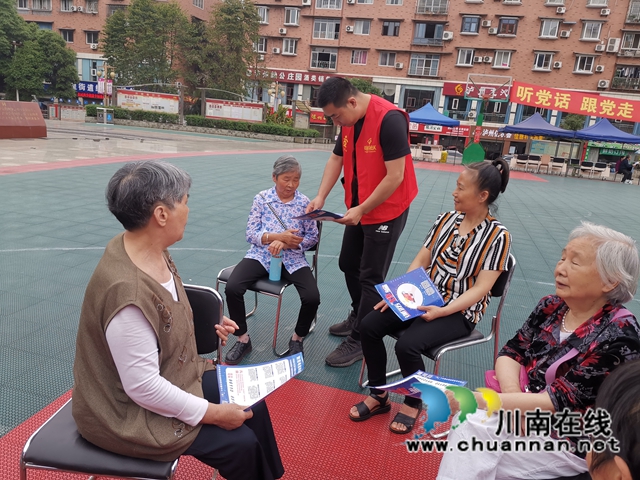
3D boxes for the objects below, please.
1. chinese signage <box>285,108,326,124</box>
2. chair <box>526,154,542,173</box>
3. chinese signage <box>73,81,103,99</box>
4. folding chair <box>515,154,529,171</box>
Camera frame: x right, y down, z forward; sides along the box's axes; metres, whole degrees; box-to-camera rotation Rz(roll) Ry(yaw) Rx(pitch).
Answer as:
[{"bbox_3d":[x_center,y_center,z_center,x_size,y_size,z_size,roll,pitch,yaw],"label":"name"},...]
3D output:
[{"bbox_3d":[-1.429,-12.649,51.139,4.496,1.238,0.200,7,13,9],"label":"chinese signage"},{"bbox_3d":[10.211,-3.654,23.745,0.510,0.820,0.550,8,14,10],"label":"chair"},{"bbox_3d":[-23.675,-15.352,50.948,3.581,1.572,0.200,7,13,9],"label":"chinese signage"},{"bbox_3d":[9.664,-3.751,23.929,0.510,0.820,0.550,8,14,10],"label":"folding chair"}]

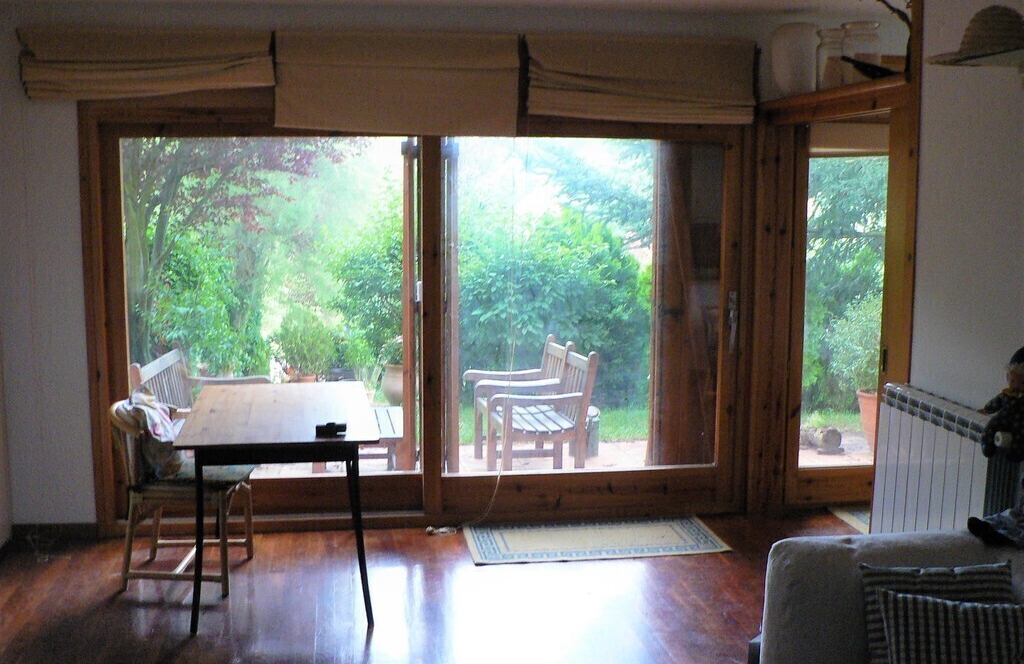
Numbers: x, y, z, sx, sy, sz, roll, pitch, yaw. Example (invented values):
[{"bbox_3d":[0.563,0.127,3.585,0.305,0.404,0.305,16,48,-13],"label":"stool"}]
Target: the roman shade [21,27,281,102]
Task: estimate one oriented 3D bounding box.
[{"bbox_3d":[-1.657,-1.220,4.890,1.119,0.317,0.100,-1,8,-7],"label":"roman shade"}]

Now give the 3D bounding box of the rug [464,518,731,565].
[{"bbox_3d":[0.397,1.000,5.186,1.220,0.012,0.560,-1,8,-7],"label":"rug"}]

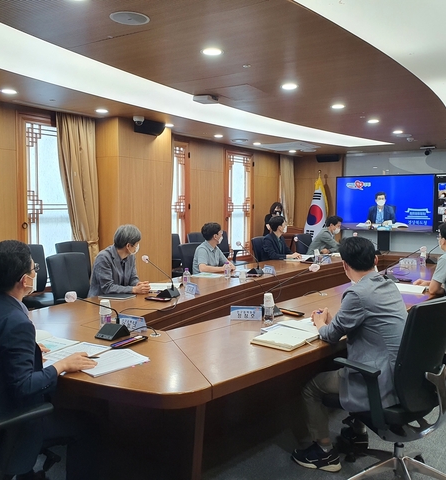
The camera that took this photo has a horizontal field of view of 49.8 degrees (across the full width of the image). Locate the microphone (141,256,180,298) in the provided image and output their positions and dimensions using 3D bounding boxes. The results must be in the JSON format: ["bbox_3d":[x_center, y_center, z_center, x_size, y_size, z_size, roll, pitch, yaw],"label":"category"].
[{"bbox_3d":[-0.563,0.302,4.150,0.380,0.320,0.140,3,5,34],"label":"microphone"}]

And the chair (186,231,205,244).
[{"bbox_3d":[-0.230,0.393,8.236,0.640,1.030,0.640,3,5,34],"label":"chair"}]

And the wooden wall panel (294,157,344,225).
[{"bbox_3d":[2.023,-0.544,10.400,1.120,2.480,0.060,3,5,34],"label":"wooden wall panel"}]

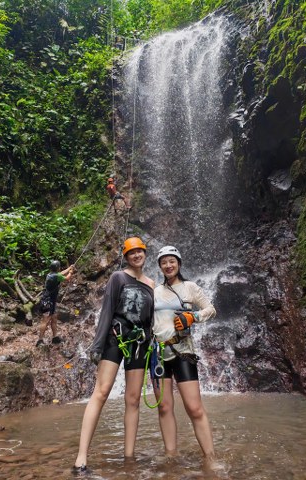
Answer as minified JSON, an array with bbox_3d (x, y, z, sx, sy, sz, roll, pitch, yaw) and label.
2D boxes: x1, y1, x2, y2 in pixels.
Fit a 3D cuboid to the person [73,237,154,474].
[{"bbox_3d":[-0.280,0.809,2.525,0.630,1.670,0.430,2,-11,-10],"label":"person"}]

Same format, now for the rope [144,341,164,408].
[{"bbox_3d":[0.012,0.942,2.337,0.155,0.440,0.100,0,-11,0],"label":"rope"}]

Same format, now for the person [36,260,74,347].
[{"bbox_3d":[-2.000,1.220,6.639,0.500,1.680,0.660,-10,-15,44],"label":"person"}]

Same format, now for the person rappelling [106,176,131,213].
[{"bbox_3d":[-1.260,-1.735,12.424,0.850,1.380,0.550,9,-14,-39],"label":"person rappelling"}]

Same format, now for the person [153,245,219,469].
[{"bbox_3d":[0.250,0.841,2.560,0.530,1.620,0.400,-1,-11,8],"label":"person"}]

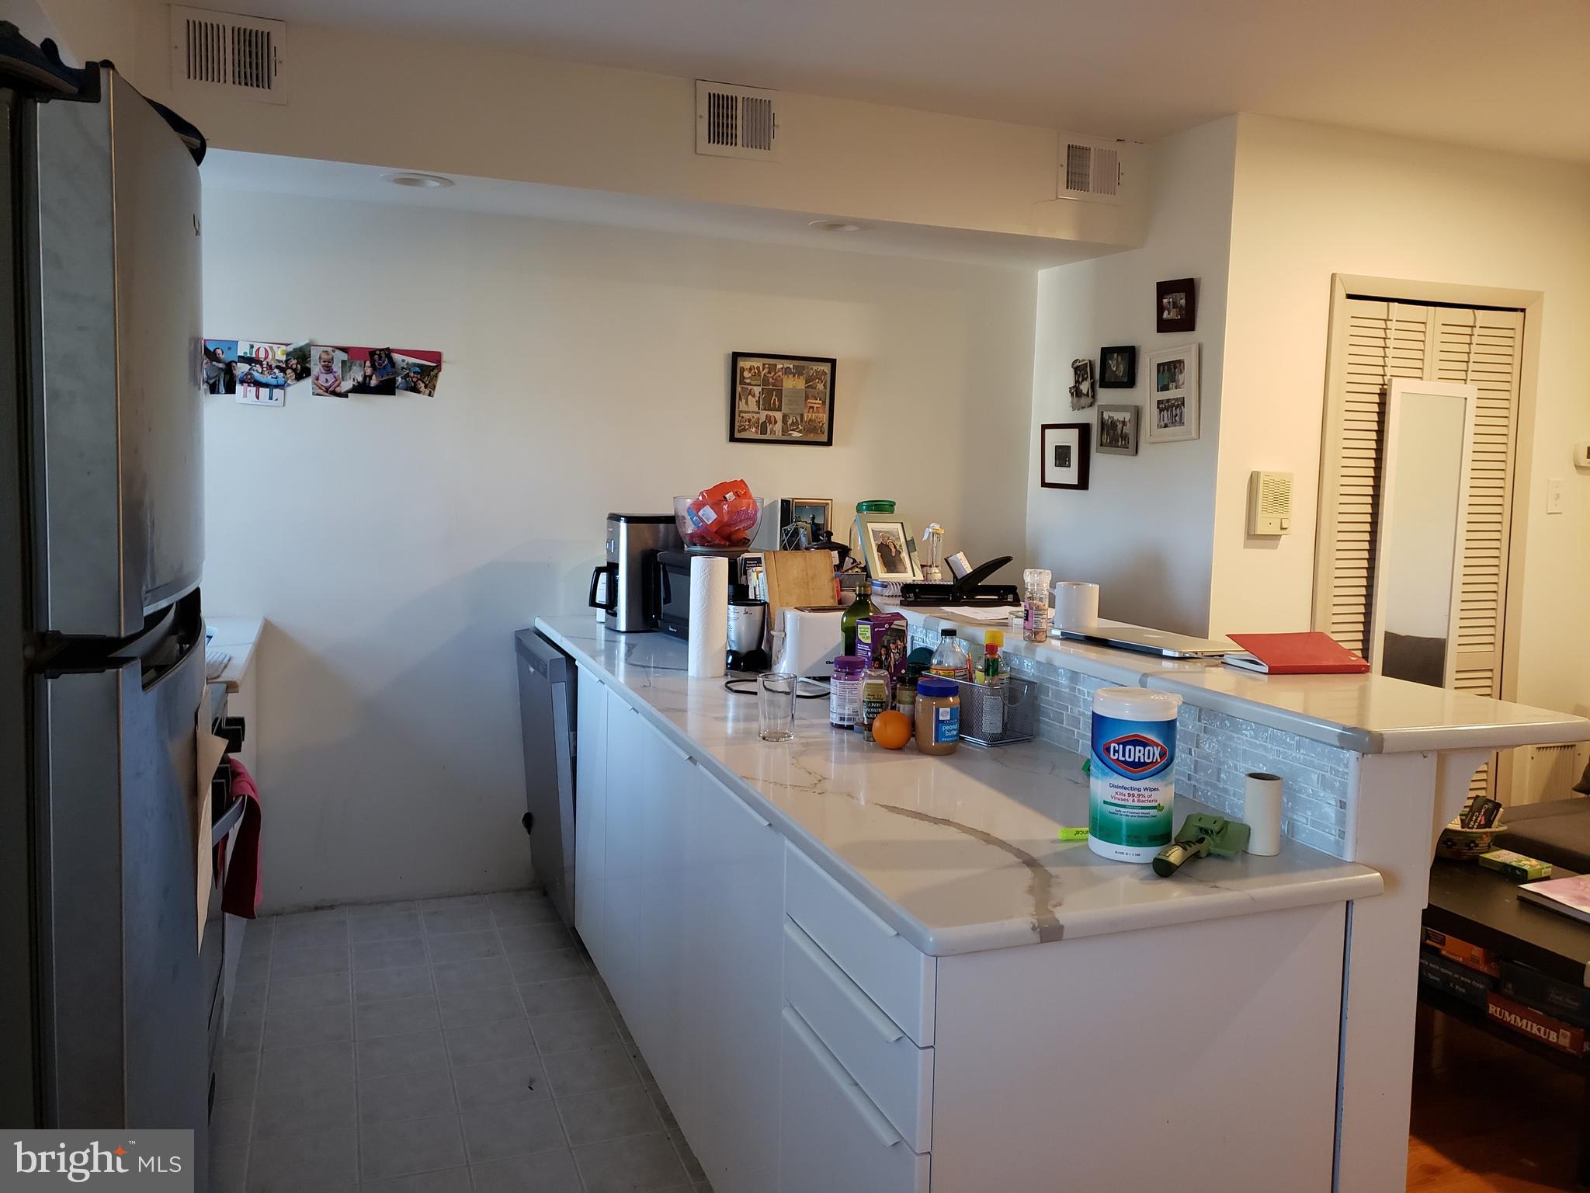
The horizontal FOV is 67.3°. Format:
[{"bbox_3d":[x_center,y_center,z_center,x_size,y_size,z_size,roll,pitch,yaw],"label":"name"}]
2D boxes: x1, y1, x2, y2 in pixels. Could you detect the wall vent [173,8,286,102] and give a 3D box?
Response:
[{"bbox_3d":[-1.370,-1.314,2.898,0.254,0.199,0.020,-1,6,-21],"label":"wall vent"}]

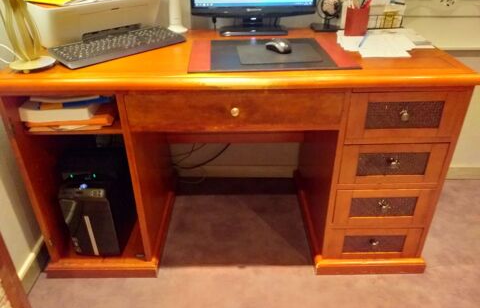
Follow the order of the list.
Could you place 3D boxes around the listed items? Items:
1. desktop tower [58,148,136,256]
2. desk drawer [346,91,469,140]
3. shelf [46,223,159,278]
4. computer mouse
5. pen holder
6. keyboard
[{"bbox_3d":[-0.533,0.155,1.439,0.165,0.315,0.370,-1,30,0],"label":"desktop tower"},{"bbox_3d":[0.482,-0.210,1.240,0.325,0.163,0.420,-1,30,0],"label":"desk drawer"},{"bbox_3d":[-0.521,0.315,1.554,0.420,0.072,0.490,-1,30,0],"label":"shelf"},{"bbox_3d":[0.124,-0.345,1.159,0.060,0.036,0.100,-22,36,-32],"label":"computer mouse"},{"bbox_3d":[0.444,-0.519,1.403,0.080,0.102,0.080,-1,30,0],"label":"pen holder"},{"bbox_3d":[-0.389,-0.355,1.196,0.152,0.024,0.419,32,42,29],"label":"keyboard"}]

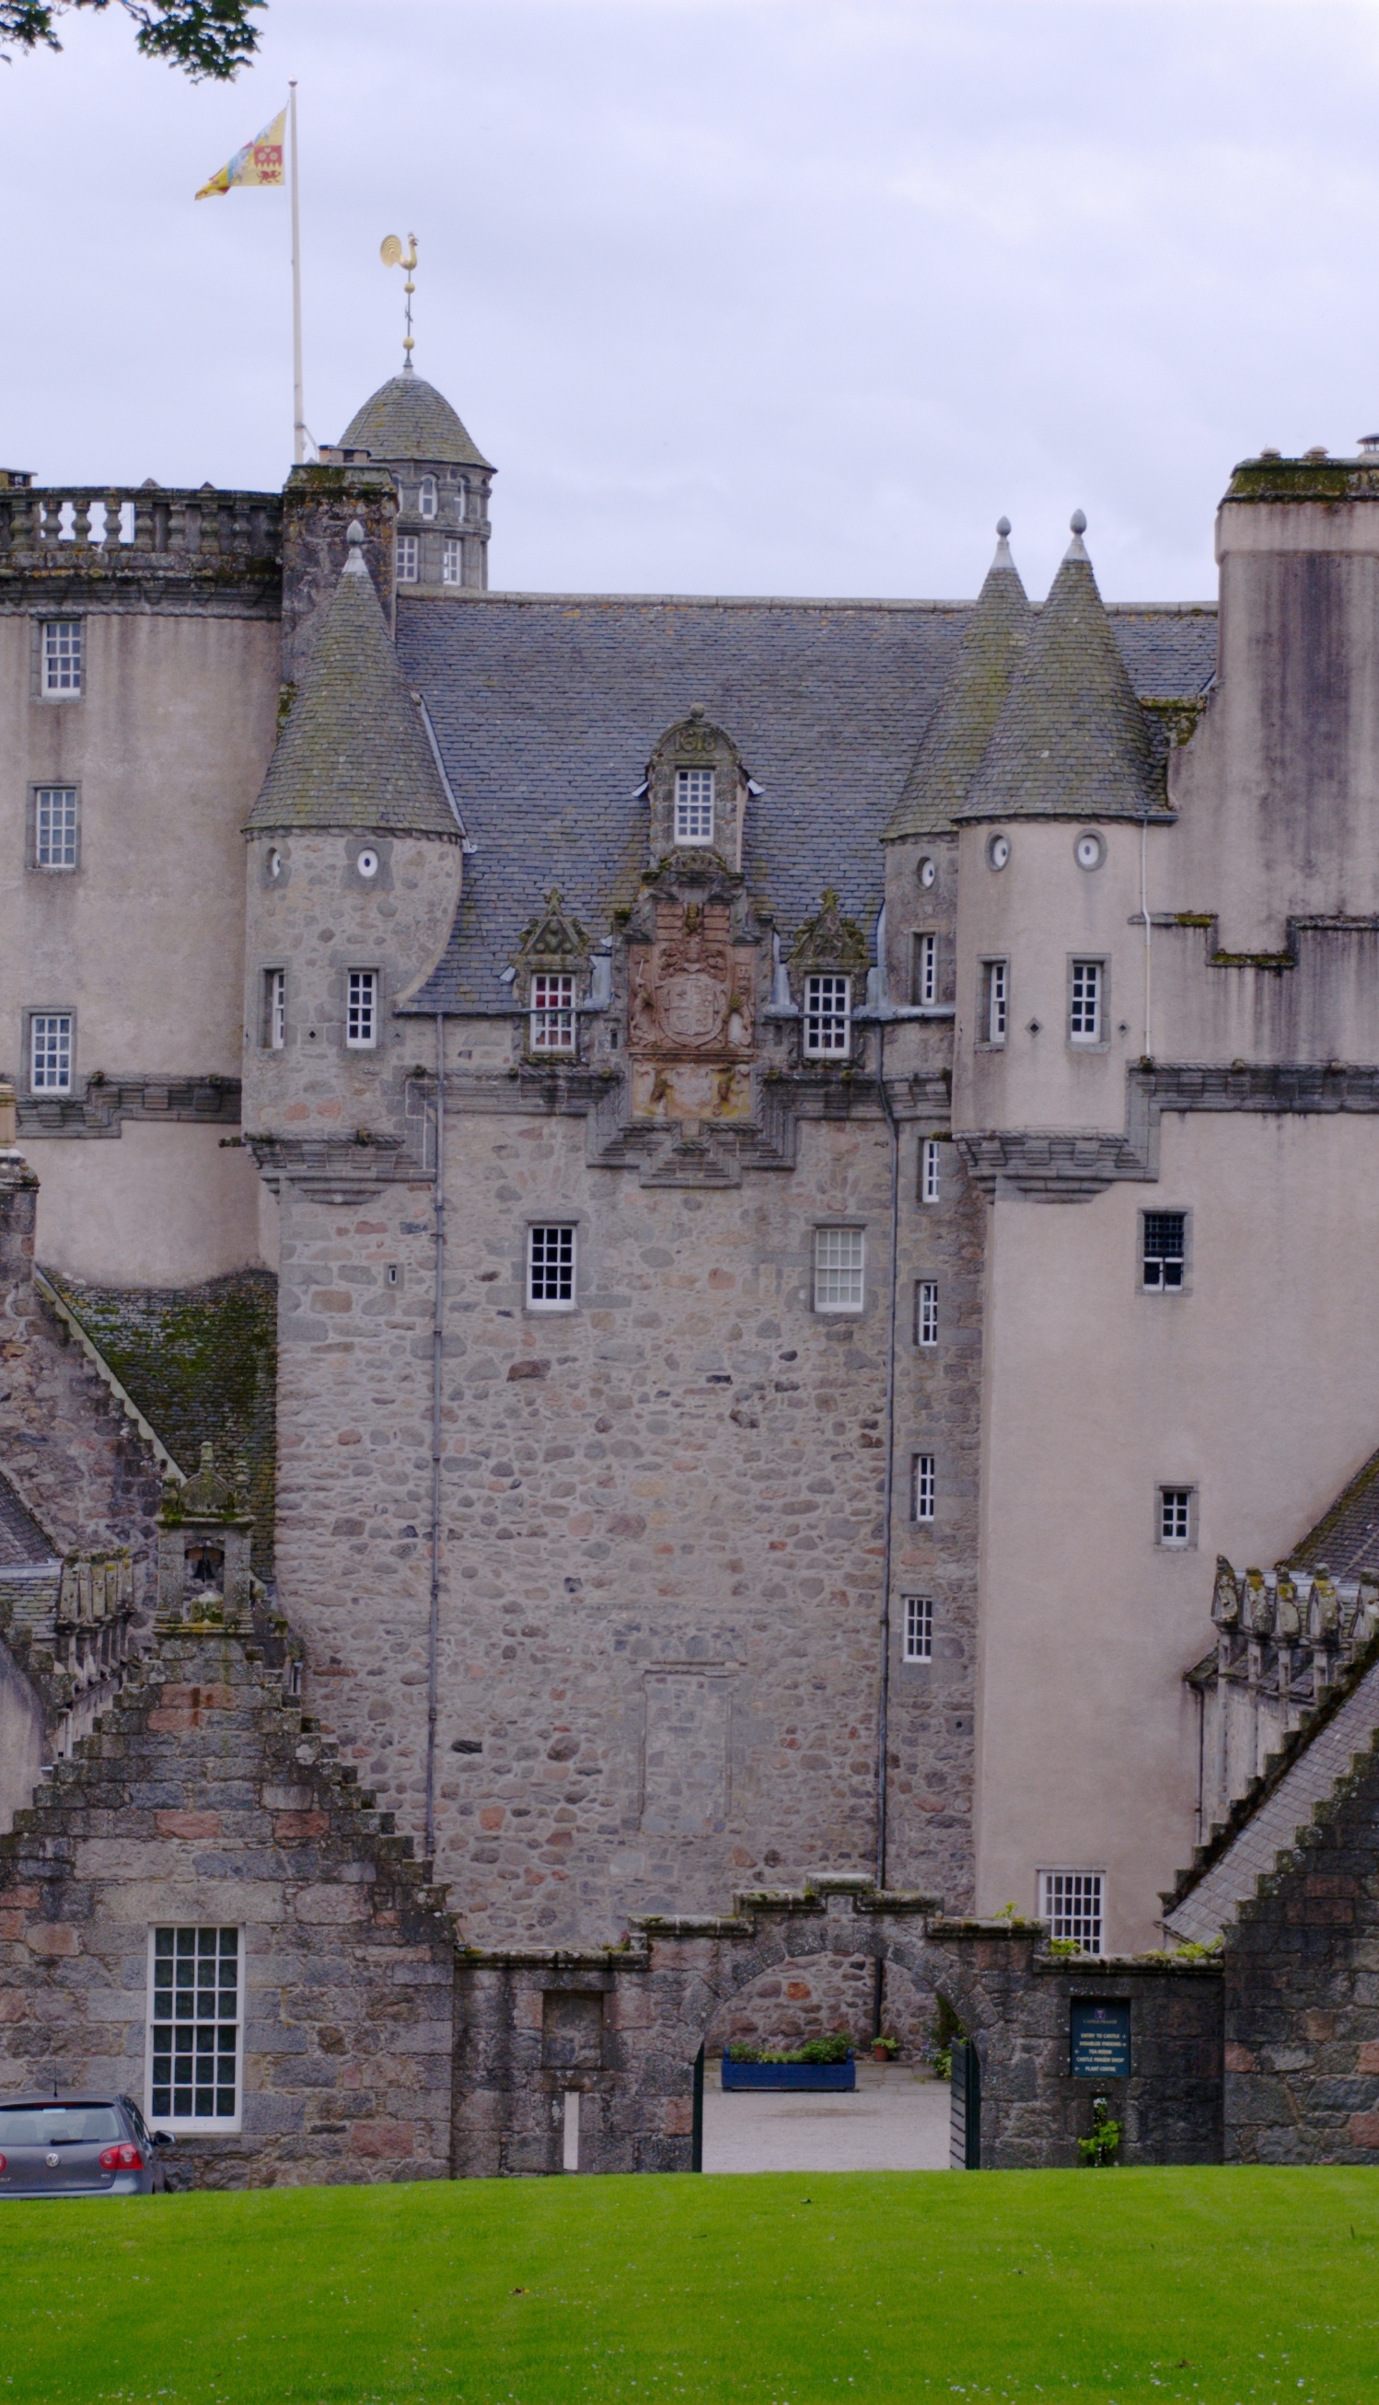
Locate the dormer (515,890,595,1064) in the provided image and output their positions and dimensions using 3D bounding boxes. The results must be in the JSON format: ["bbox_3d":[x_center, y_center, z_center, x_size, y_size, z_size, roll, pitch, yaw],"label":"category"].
[{"bbox_3d":[-1.639,-2.748,105.800,1.000,2.100,1.000,1,-2,-3],"label":"dormer"}]

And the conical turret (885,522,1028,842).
[{"bbox_3d":[4.471,-7.421,124.000,3.400,4.550,3.400,1,-1,-4],"label":"conical turret"}]

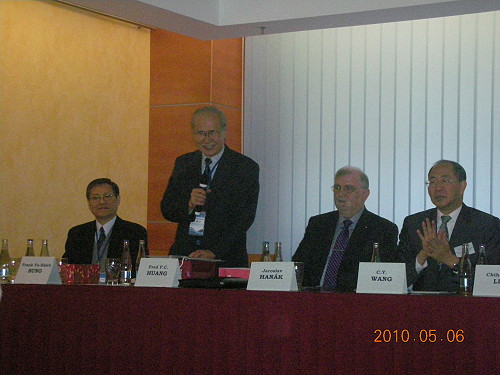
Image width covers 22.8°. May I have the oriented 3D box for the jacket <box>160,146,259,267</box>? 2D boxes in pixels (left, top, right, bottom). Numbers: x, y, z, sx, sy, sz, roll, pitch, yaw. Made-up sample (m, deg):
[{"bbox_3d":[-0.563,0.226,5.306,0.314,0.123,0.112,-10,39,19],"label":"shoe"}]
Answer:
[{"bbox_3d":[-0.217,0.141,6.380,0.530,0.710,0.380,-1,-4,24],"label":"jacket"}]

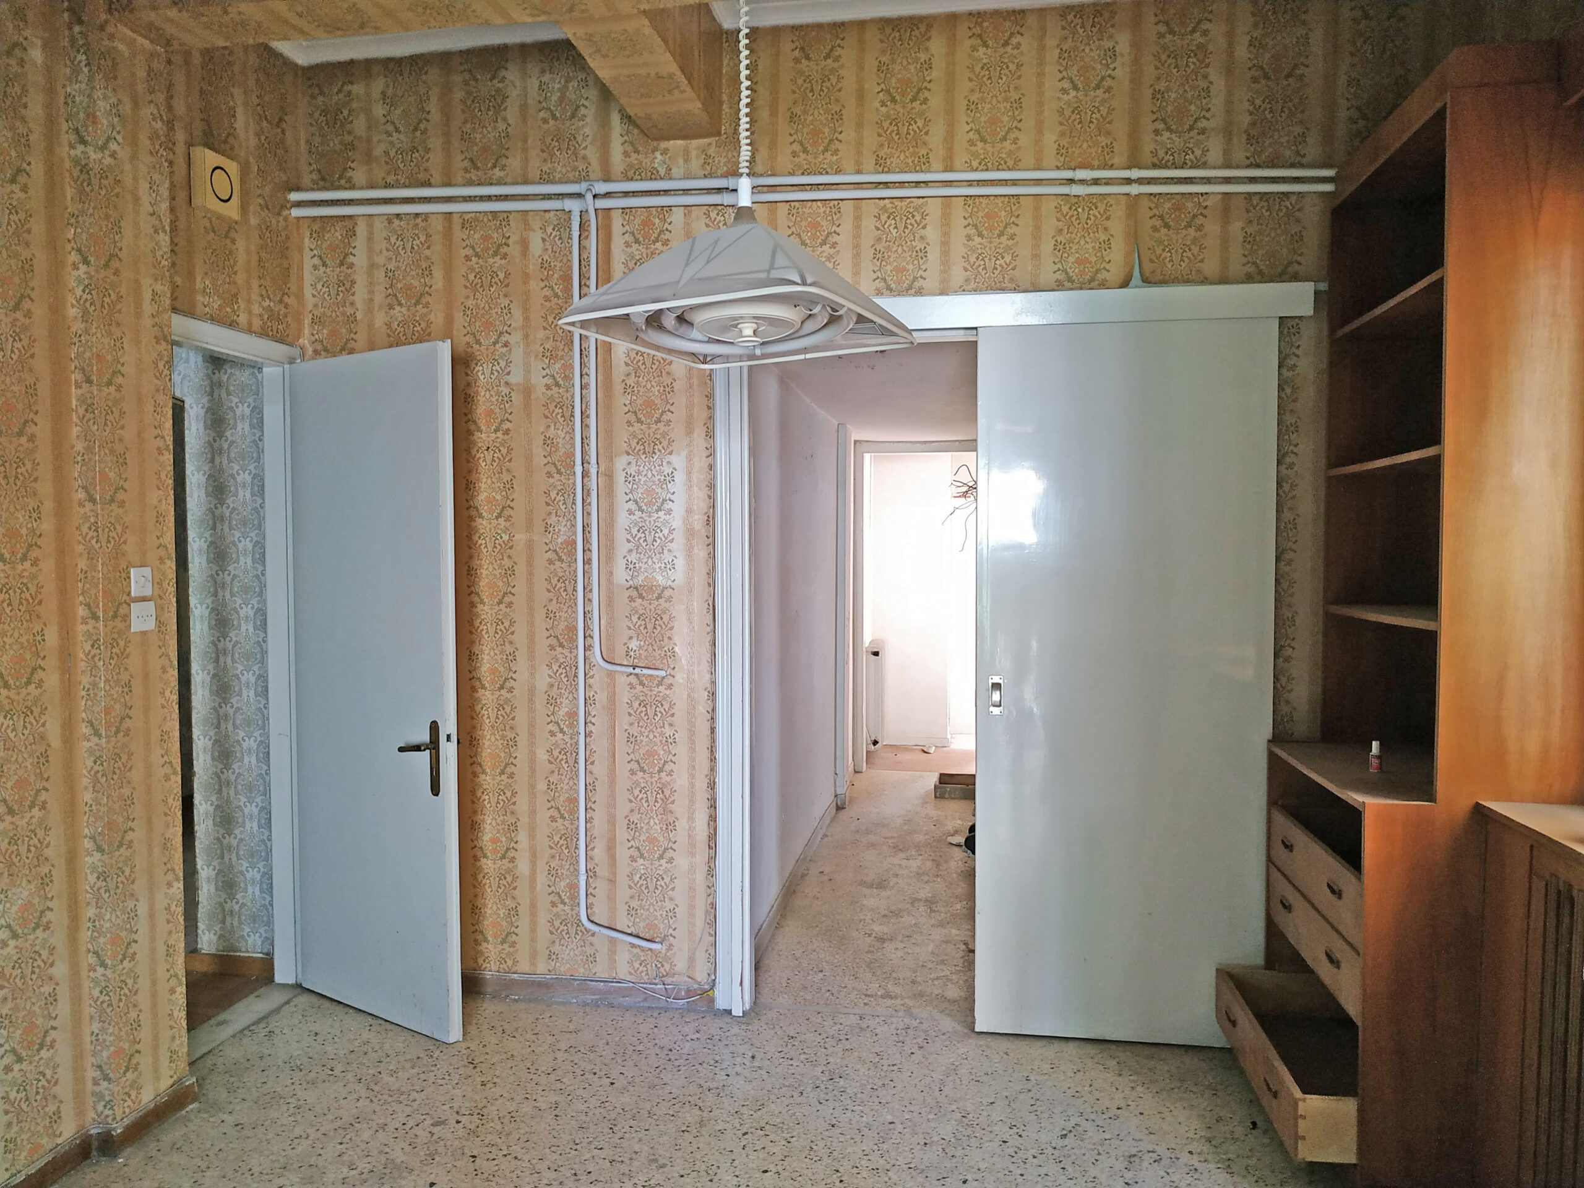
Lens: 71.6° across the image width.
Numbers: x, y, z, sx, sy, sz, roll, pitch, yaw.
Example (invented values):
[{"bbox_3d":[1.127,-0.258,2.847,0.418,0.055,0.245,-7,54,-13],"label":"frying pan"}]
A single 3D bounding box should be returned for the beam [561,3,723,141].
[{"bbox_3d":[-0.391,-1.566,3.003,0.223,0.350,0.792,0,2,9],"label":"beam"}]

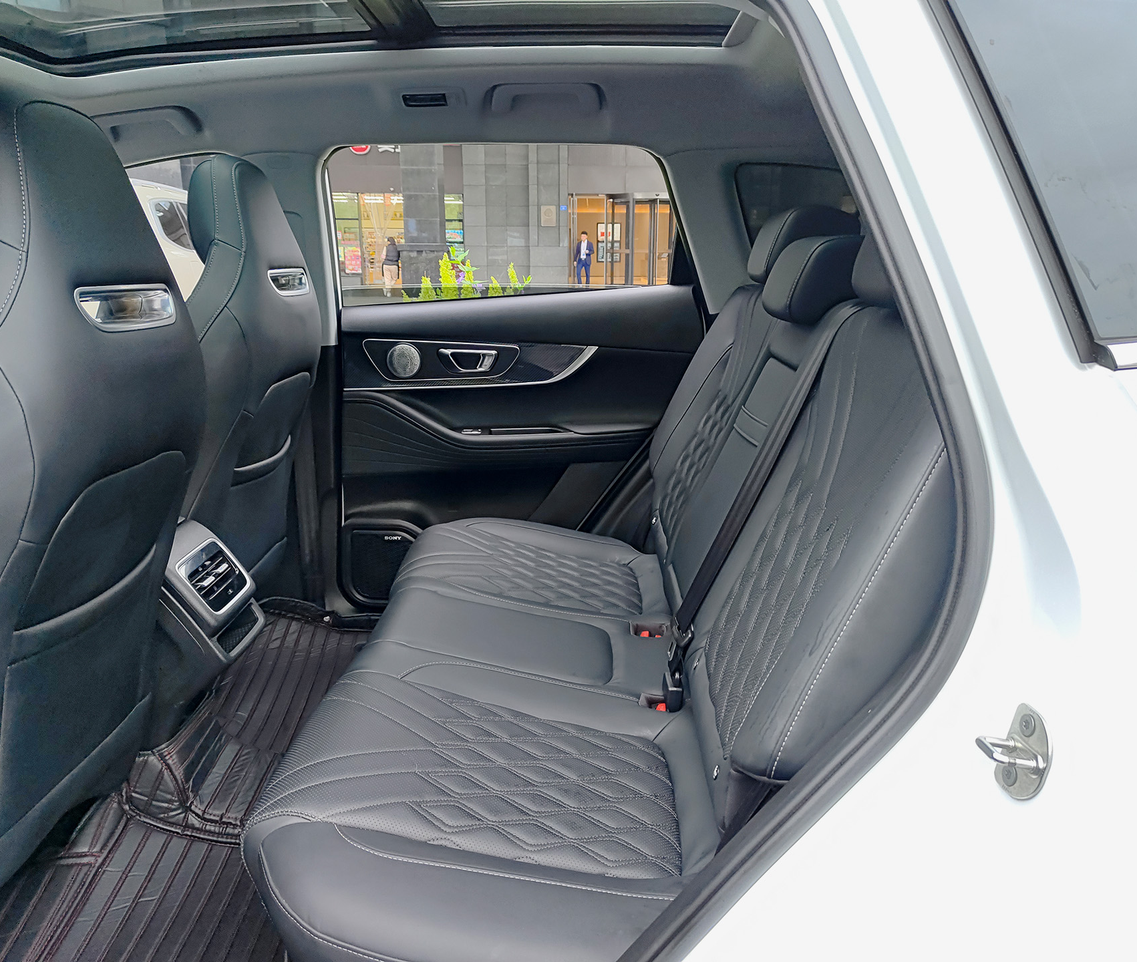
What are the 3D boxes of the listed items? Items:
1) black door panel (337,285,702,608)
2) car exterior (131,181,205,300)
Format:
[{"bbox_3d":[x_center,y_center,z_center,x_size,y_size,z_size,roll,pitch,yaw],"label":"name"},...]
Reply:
[{"bbox_3d":[-0.117,-0.086,2.197,0.870,0.775,0.140,0,15,-1],"label":"black door panel"},{"bbox_3d":[-3.973,-1.661,8.063,1.860,1.730,4.680,-1,15,-4],"label":"car exterior"}]

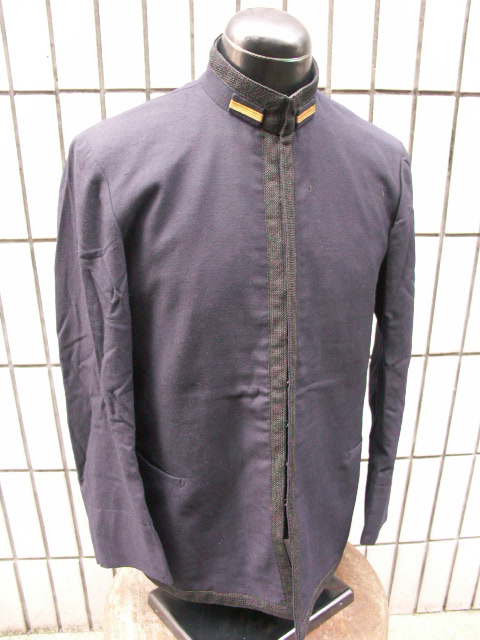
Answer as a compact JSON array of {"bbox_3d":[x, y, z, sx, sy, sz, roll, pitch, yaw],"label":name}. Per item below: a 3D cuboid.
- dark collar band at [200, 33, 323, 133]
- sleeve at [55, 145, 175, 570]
[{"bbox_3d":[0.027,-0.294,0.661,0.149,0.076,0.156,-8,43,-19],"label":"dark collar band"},{"bbox_3d":[-0.178,0.060,0.712,0.125,0.590,0.180,-9,18,-20],"label":"sleeve"}]

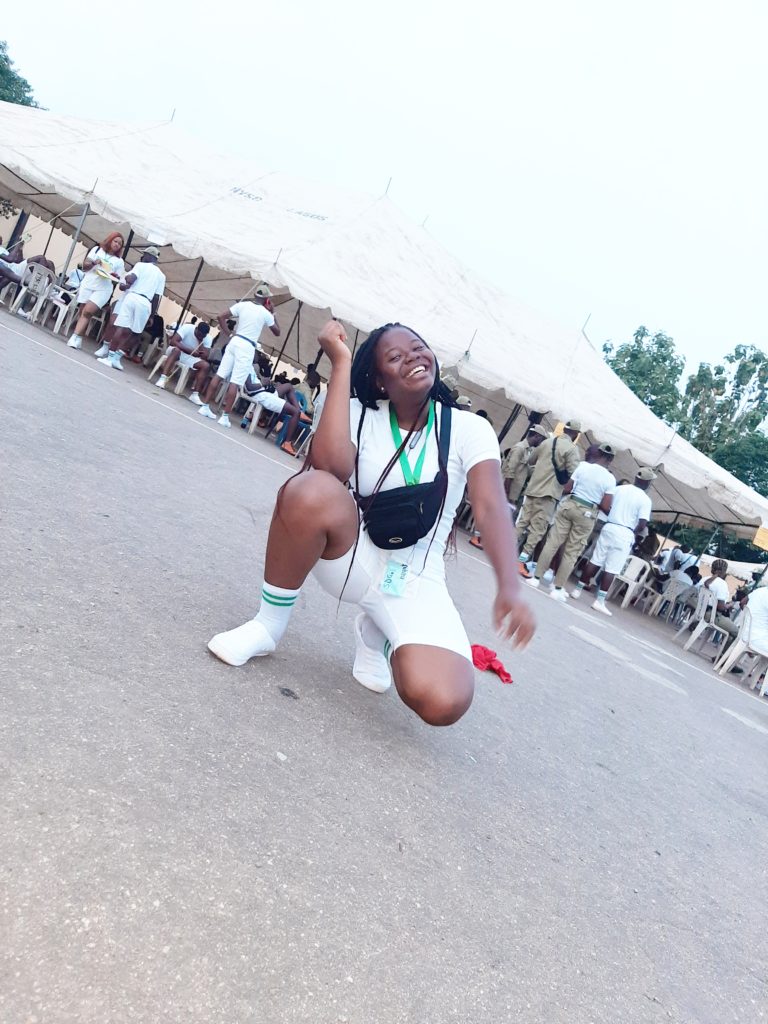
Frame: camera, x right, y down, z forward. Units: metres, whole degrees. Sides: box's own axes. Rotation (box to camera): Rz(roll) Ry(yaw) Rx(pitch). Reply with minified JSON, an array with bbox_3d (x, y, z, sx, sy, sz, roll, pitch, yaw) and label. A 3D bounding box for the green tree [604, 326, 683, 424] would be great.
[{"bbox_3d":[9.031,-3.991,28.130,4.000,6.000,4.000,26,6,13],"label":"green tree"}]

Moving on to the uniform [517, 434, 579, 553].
[{"bbox_3d":[1.894,-0.200,8.800,0.580,1.400,0.420,28,7,32],"label":"uniform"}]

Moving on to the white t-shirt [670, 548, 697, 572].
[{"bbox_3d":[4.890,0.916,12.609,0.320,0.550,0.460,24,6,-4],"label":"white t-shirt"}]

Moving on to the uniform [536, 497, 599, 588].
[{"bbox_3d":[2.052,0.341,8.600,0.460,1.000,0.360,28,7,28],"label":"uniform"}]

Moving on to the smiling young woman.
[{"bbox_3d":[0.096,0.070,2.069,0.775,0.993,0.616,26,6,14],"label":"smiling young woman"}]

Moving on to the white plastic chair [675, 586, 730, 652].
[{"bbox_3d":[4.006,1.363,9.377,0.500,0.820,0.480,24,6,-2],"label":"white plastic chair"}]

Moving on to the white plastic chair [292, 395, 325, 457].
[{"bbox_3d":[-0.861,-1.086,10.175,0.500,0.820,0.480,20,8,-35],"label":"white plastic chair"}]

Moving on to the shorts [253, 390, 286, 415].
[{"bbox_3d":[-1.614,-1.530,10.750,0.500,0.260,0.400,25,5,1],"label":"shorts"}]

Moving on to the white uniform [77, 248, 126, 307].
[{"bbox_3d":[-3.963,-3.278,10.750,0.510,0.790,0.340,22,6,-33],"label":"white uniform"}]

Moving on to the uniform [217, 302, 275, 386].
[{"bbox_3d":[-1.819,-2.200,10.100,0.600,1.030,0.380,25,6,6],"label":"uniform"}]

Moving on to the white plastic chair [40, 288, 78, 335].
[{"bbox_3d":[-5.019,-3.215,11.890,0.560,0.820,0.560,25,5,-5],"label":"white plastic chair"}]

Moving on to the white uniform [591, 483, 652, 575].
[{"bbox_3d":[2.927,0.210,9.500,0.520,1.020,0.340,30,7,40],"label":"white uniform"}]

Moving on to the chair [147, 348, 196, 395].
[{"bbox_3d":[-3.138,-2.275,11.647,0.520,0.820,0.540,24,5,-10],"label":"chair"}]

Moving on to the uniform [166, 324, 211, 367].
[{"bbox_3d":[-2.927,-2.512,11.460,0.580,0.630,0.580,22,6,-28],"label":"uniform"}]

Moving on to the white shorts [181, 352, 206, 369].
[{"bbox_3d":[-2.995,-2.289,11.461,0.500,0.230,0.500,22,6,-28],"label":"white shorts"}]

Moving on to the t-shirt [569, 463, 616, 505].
[{"bbox_3d":[2.331,-0.308,8.600,0.520,0.600,0.320,27,7,28],"label":"t-shirt"}]

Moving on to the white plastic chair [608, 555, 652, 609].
[{"bbox_3d":[3.828,1.050,12.023,0.460,0.810,0.530,29,6,34],"label":"white plastic chair"}]

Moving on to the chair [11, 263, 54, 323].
[{"bbox_3d":[-5.401,-3.395,11.893,0.560,0.820,0.560,23,6,-22],"label":"chair"}]

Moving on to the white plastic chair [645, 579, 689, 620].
[{"bbox_3d":[4.700,1.325,12.635,0.500,0.820,0.480,22,6,-17],"label":"white plastic chair"}]

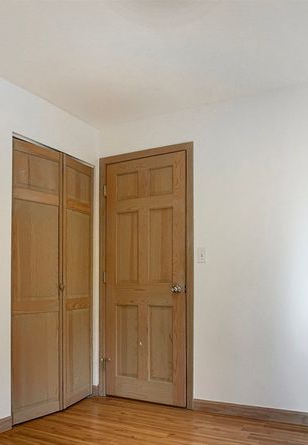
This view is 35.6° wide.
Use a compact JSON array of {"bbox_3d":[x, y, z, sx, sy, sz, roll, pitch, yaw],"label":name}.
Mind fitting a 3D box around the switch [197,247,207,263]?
[{"bbox_3d":[0.382,0.261,3.806,0.072,0.117,0.012,-4,-7,28],"label":"switch"}]

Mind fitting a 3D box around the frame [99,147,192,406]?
[{"bbox_3d":[-0.070,0.430,4.074,0.907,2.110,0.110,-4,-7,28],"label":"frame"}]

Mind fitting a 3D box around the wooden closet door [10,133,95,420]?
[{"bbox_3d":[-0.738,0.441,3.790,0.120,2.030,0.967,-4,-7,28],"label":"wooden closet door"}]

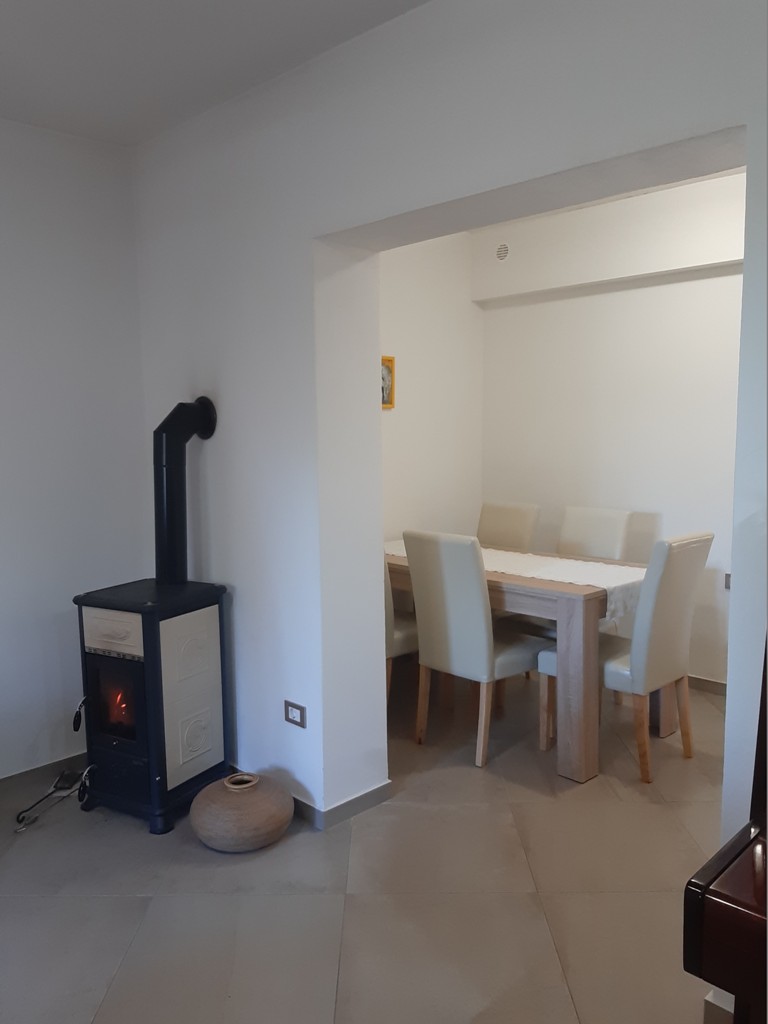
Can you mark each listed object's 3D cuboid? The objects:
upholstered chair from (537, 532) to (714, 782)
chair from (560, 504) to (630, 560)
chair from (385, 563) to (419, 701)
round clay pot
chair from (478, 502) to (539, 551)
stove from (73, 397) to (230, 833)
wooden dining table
[{"bbox_3d":[1.036,0.580,3.474,0.430,0.980,0.590,-7,9,-44],"label":"upholstered chair"},{"bbox_3d":[0.921,0.510,4.112,0.590,0.980,0.430,-7,9,-44],"label":"chair"},{"bbox_3d":[0.043,0.534,4.004,0.590,0.980,0.430,-7,9,-44],"label":"chair"},{"bbox_3d":[-0.500,1.054,2.824,0.360,0.220,0.360,-1,6,0],"label":"round clay pot"},{"bbox_3d":[0.529,0.476,4.469,0.590,0.980,0.430,-7,9,-44],"label":"chair"},{"bbox_3d":[-0.877,0.344,3.097,0.420,1.580,0.510,3,7,29],"label":"stove"},{"bbox_3d":[0.508,0.627,4.059,0.820,0.770,1.630,-7,9,-44],"label":"wooden dining table"}]

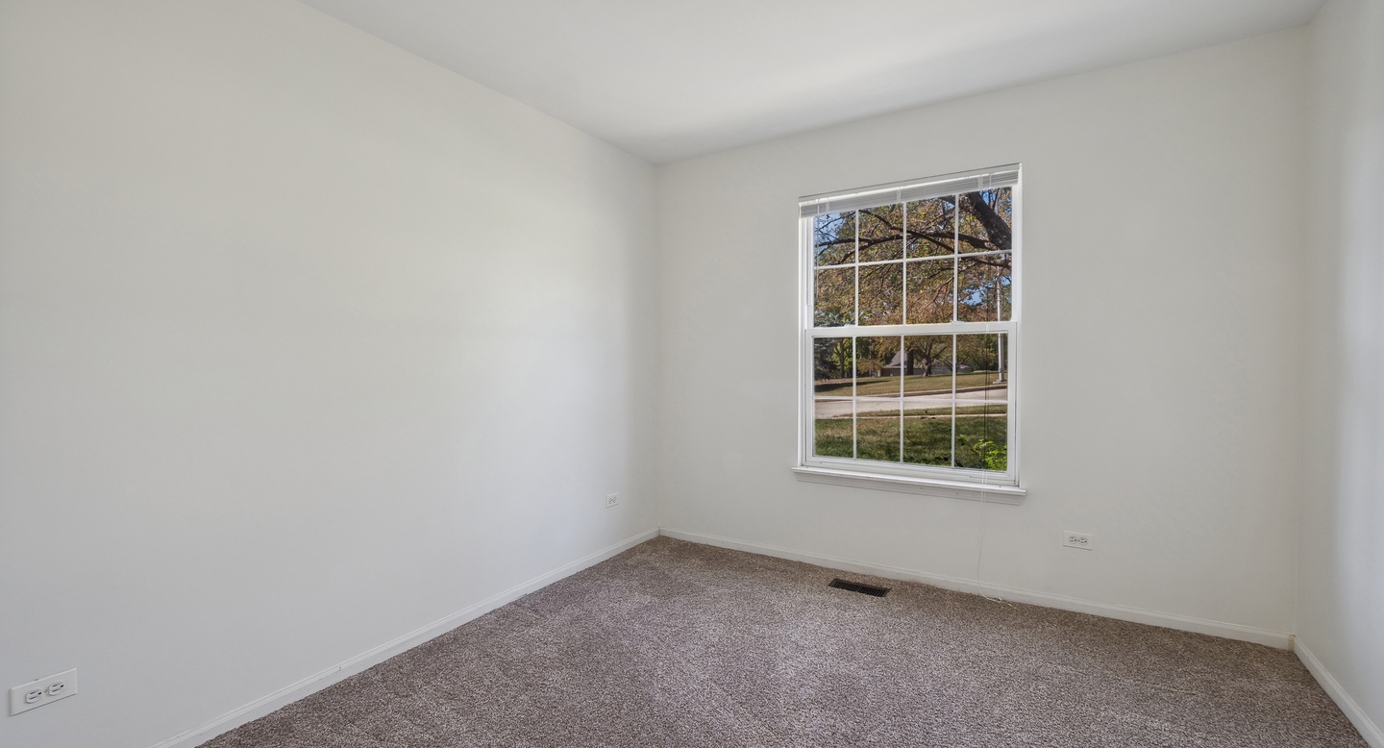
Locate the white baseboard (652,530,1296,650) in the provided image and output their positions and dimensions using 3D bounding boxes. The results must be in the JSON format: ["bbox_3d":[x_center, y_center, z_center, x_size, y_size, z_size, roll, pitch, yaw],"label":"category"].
[{"bbox_3d":[1.099,1.071,3.005,3.047,0.065,0.013,0,2,30],"label":"white baseboard"}]

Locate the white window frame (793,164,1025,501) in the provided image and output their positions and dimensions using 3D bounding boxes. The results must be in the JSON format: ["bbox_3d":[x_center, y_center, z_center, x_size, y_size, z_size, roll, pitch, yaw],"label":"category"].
[{"bbox_3d":[1.100,-0.189,2.982,1.167,1.629,0.101,0,2,30],"label":"white window frame"}]

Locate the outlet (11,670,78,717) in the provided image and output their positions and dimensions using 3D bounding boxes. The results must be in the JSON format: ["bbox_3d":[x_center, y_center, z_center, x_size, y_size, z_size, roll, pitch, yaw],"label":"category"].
[{"bbox_3d":[-1.713,0.842,1.483,0.009,0.070,0.114,1,2,33],"label":"outlet"}]

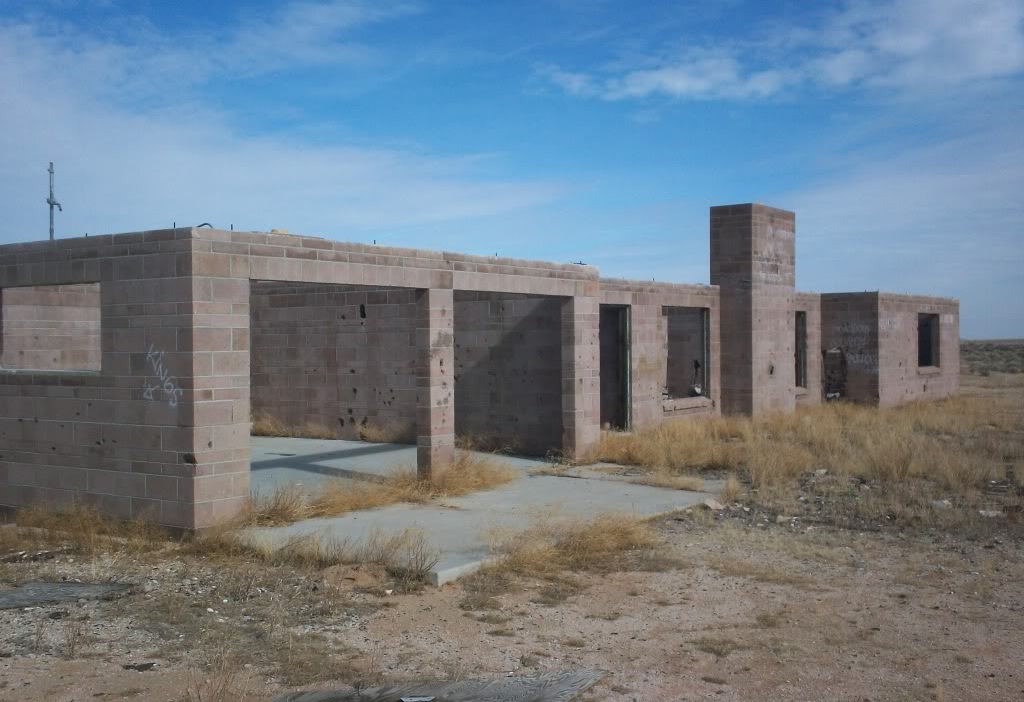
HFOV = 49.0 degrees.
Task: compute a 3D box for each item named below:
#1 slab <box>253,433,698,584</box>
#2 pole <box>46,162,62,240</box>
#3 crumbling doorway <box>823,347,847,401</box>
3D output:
[{"bbox_3d":[-2.478,1.472,12.771,9.100,0.170,6.200,0,1,35],"label":"slab"},{"bbox_3d":[-6.608,-1.921,16.200,0.120,1.600,0.220,0,1,35],"label":"pole"},{"bbox_3d":[6.001,0.437,20.785,0.460,1.050,0.200,0,1,35],"label":"crumbling doorway"}]

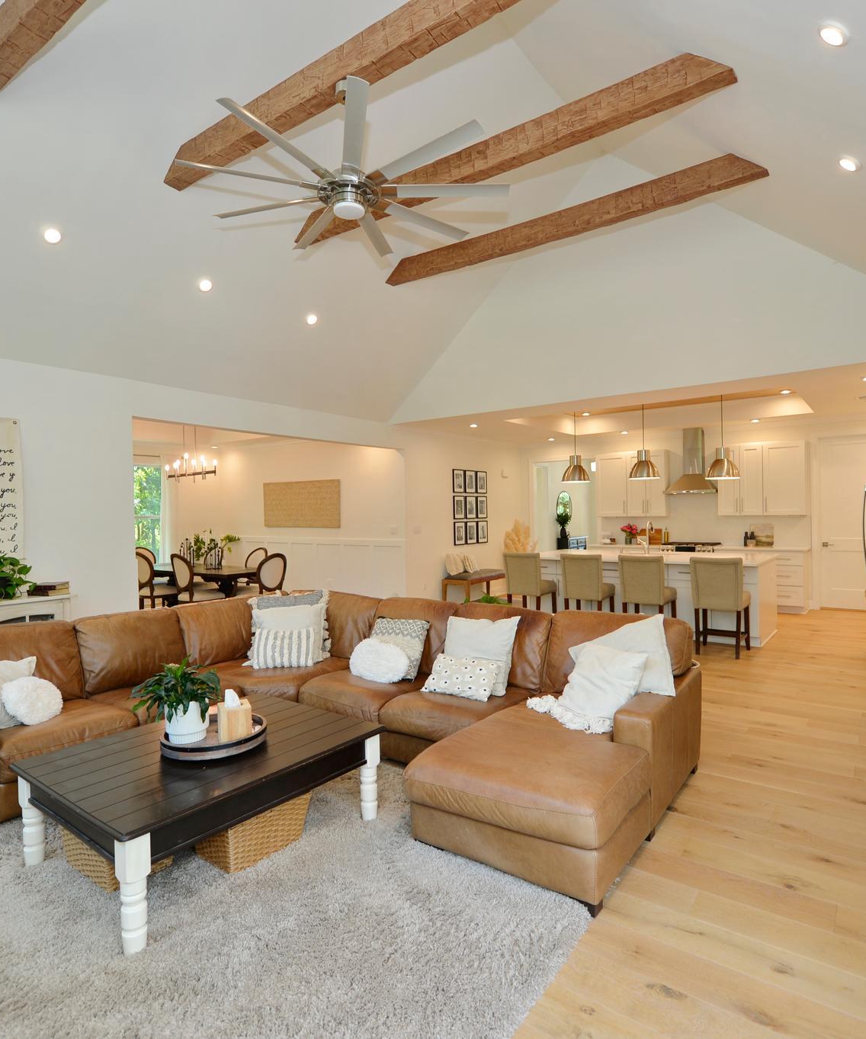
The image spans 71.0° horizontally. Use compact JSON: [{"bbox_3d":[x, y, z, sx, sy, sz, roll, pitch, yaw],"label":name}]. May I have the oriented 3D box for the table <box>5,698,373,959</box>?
[{"bbox_3d":[-0.959,1.200,2.649,0.915,0.408,1.215,-1,0,38],"label":"table"}]

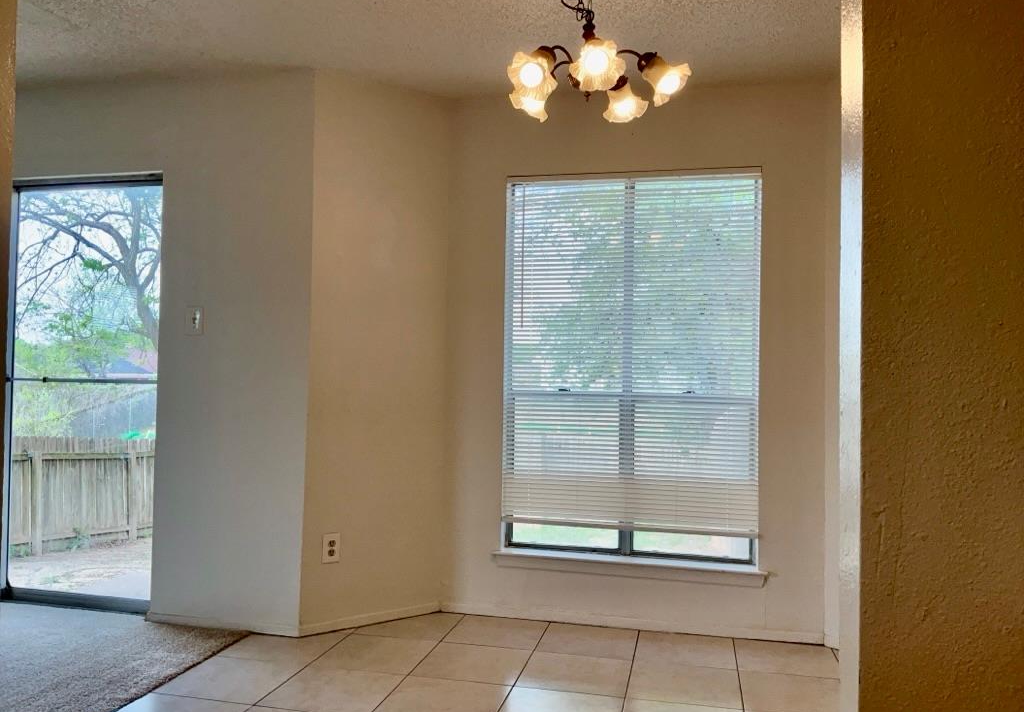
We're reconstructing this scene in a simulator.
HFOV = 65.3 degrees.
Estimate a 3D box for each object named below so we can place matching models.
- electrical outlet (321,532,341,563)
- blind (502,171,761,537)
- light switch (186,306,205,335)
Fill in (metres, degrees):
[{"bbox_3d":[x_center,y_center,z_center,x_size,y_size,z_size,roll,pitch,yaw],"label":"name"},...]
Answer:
[{"bbox_3d":[-0.785,0.837,3.476,0.077,0.123,0.010,2,-2,-36],"label":"electrical outlet"},{"bbox_3d":[0.532,-0.026,3.649,1.143,1.629,0.045,1,-2,13],"label":"blind"},{"bbox_3d":[-1.410,-0.156,3.543,0.079,0.122,0.016,1,-2,13],"label":"light switch"}]

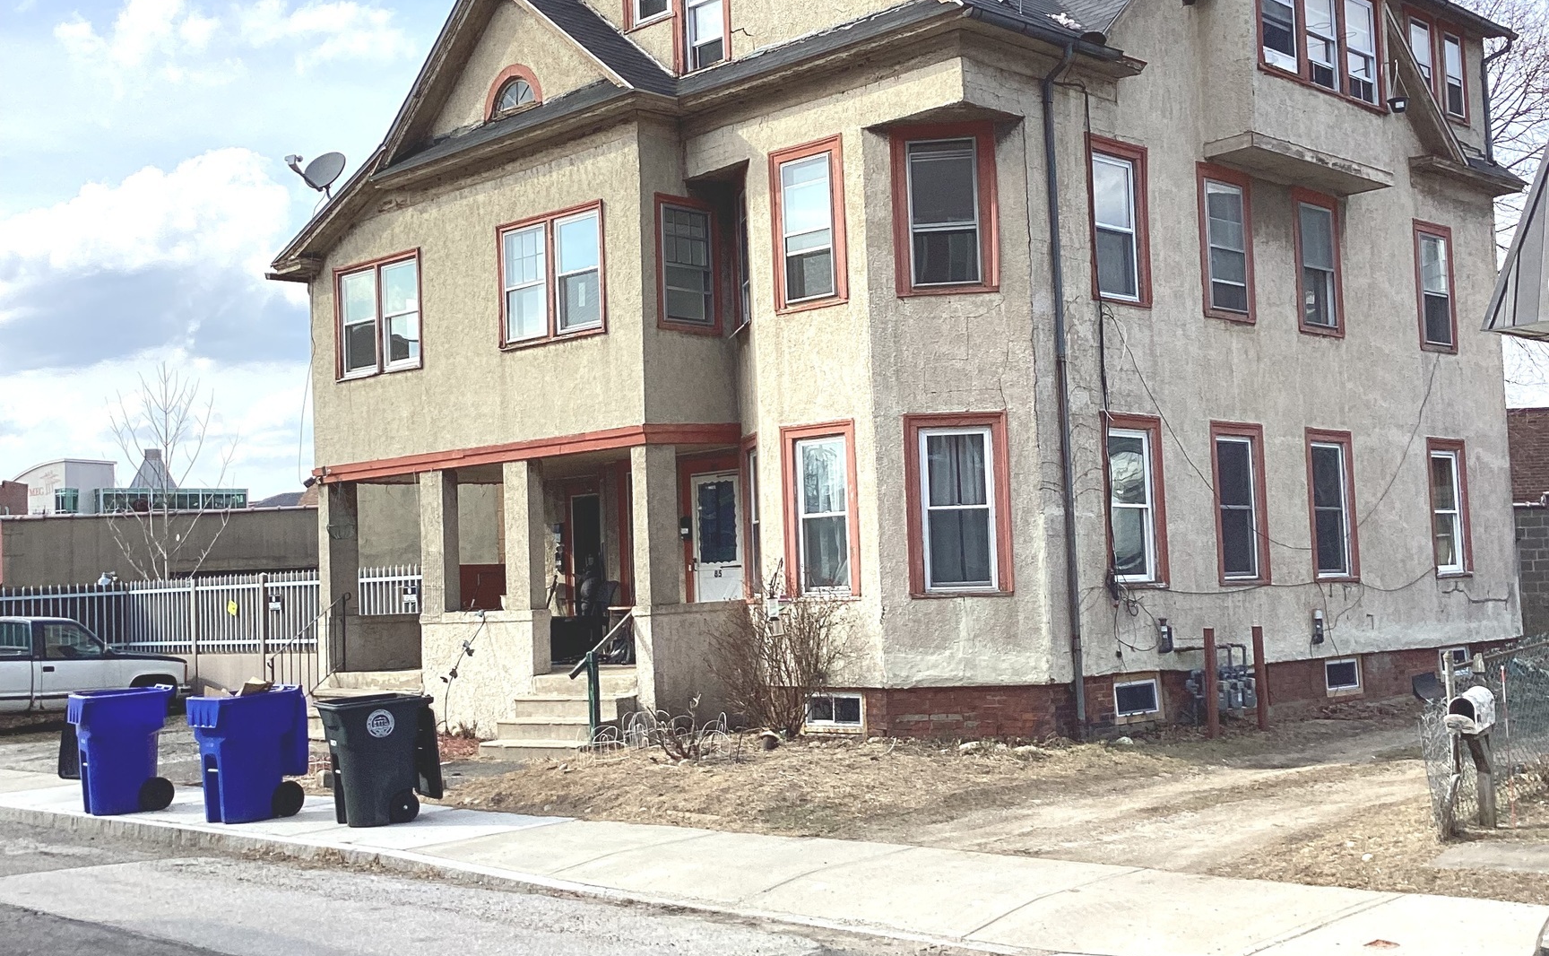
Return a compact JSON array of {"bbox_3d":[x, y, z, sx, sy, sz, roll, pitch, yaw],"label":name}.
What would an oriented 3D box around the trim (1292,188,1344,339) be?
[{"bbox_3d":[6.324,-2.484,21.615,0.150,1.670,1.049,-6,-5,44],"label":"trim"}]

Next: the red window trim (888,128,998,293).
[{"bbox_3d":[1.637,-2.563,17.725,0.983,1.643,0.150,-2,-4,3],"label":"red window trim"}]

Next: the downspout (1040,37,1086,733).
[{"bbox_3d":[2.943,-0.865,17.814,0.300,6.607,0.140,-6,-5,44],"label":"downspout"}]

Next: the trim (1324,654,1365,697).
[{"bbox_3d":[6.969,2.423,22.620,0.100,0.477,0.964,-6,-5,44],"label":"trim"}]

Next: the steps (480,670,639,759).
[{"bbox_3d":[-2.178,2.492,19.507,1.729,0.817,1.045,-6,-5,44],"label":"steps"}]

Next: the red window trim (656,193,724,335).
[{"bbox_3d":[-0.945,-2.227,19.541,0.150,1.399,0.898,-6,-5,44],"label":"red window trim"}]

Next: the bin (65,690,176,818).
[{"bbox_3d":[-5.863,2.430,16.575,0.800,1.090,0.620,0,-4,-31],"label":"bin"}]

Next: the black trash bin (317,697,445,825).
[{"bbox_3d":[-3.200,2.267,14.975,0.850,1.020,0.620,0,-4,-31],"label":"black trash bin"}]

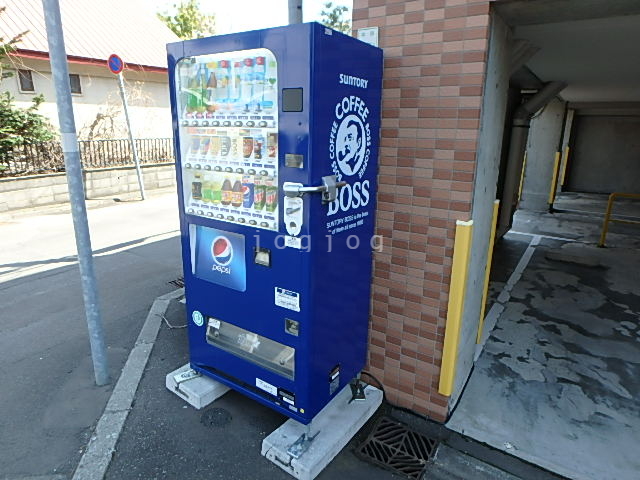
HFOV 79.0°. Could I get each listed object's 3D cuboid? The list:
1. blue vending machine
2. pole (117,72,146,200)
[{"bbox_3d":[-0.240,-0.078,2.169,0.892,1.815,0.599,11,18,32],"label":"blue vending machine"},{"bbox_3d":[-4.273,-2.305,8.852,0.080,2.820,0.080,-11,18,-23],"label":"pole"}]

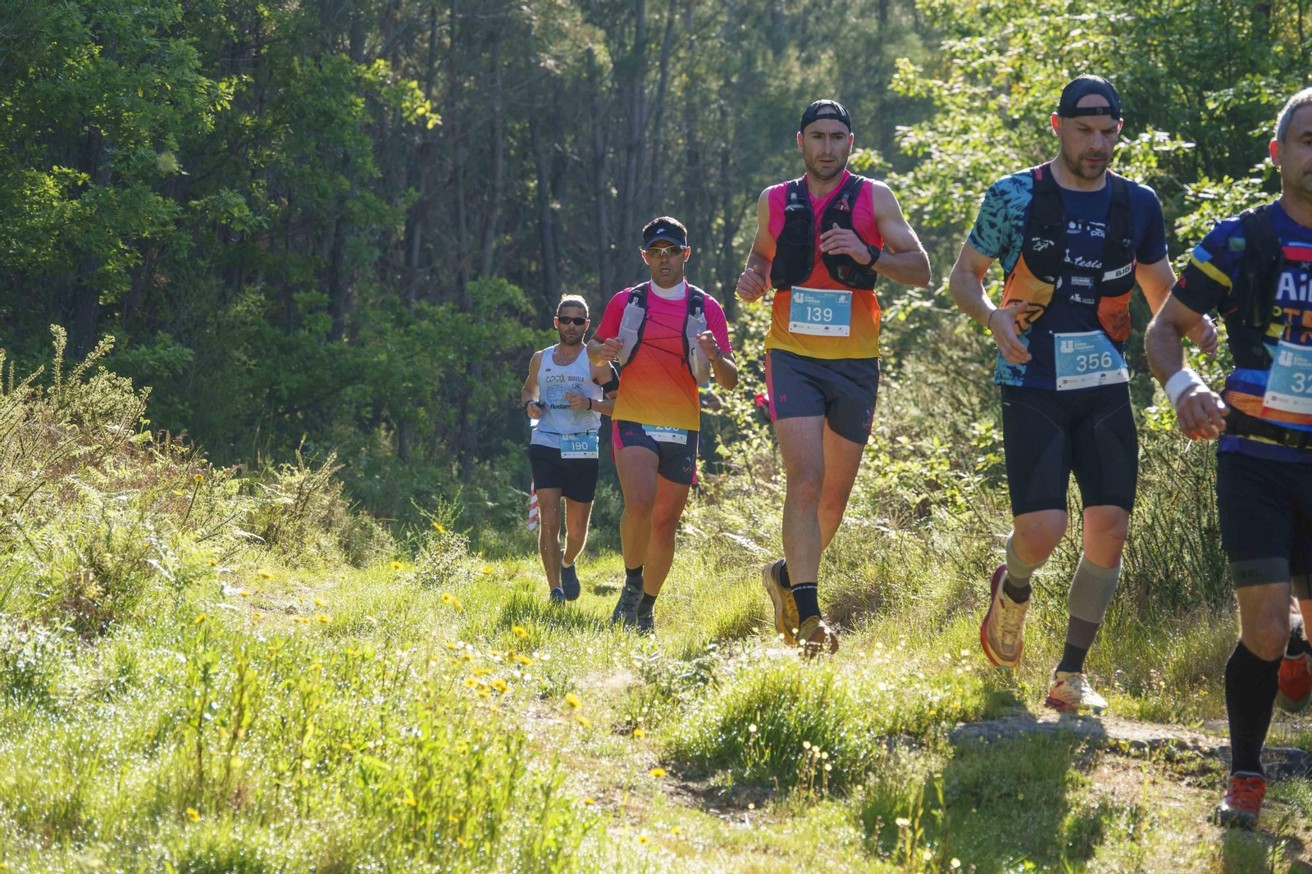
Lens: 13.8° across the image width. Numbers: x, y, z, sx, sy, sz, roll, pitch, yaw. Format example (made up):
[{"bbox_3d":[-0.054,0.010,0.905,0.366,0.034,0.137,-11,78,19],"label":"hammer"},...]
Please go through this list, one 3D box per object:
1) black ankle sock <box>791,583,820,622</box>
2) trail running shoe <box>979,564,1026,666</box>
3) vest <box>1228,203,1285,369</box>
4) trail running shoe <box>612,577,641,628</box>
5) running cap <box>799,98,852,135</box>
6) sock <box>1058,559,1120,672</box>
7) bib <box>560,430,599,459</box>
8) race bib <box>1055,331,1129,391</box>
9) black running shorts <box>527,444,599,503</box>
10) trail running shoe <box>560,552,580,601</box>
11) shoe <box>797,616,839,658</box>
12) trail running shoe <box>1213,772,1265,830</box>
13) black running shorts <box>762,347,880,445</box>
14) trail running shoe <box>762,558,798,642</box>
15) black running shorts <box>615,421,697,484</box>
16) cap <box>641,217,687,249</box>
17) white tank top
[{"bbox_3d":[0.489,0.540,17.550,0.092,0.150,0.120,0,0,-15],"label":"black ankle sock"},{"bbox_3d":[0.956,0.488,14.870,0.105,0.295,0.110,11,-11,-25],"label":"trail running shoe"},{"bbox_3d":[1.457,-0.334,12.120,0.350,0.390,0.270,0,6,-8],"label":"vest"},{"bbox_3d":[-0.119,0.676,22.100,0.110,0.130,0.285,2,20,6],"label":"trail running shoe"},{"bbox_3d":[0.555,-1.036,17.700,0.170,0.130,0.250,0,-6,-2],"label":"running cap"},{"bbox_3d":[1.137,0.468,14.250,0.120,0.325,0.130,14,5,-17],"label":"sock"},{"bbox_3d":[-0.392,0.045,28.050,0.193,0.146,0.030,0,0,-10],"label":"bib"},{"bbox_3d":[1.143,-0.199,14.220,0.200,0.152,0.035,-6,0,-14],"label":"race bib"},{"bbox_3d":[-0.492,0.163,28.800,0.370,0.375,0.280,0,0,-5],"label":"black running shorts"},{"bbox_3d":[-0.472,0.762,29.600,0.100,0.280,0.105,-6,-18,-5],"label":"trail running shoe"},{"bbox_3d":[0.503,0.617,16.900,0.110,0.120,0.285,-5,-12,-13],"label":"shoe"},{"bbox_3d":[1.342,0.835,12.500,0.110,0.125,0.285,0,0,10],"label":"trail running shoe"},{"bbox_3d":[0.538,-0.159,17.600,0.355,0.360,0.290,0,0,-8],"label":"black running shorts"},{"bbox_3d":[0.454,0.557,18.000,0.105,0.295,0.115,0,-25,-38],"label":"trail running shoe"},{"bbox_3d":[-0.002,0.025,22.200,0.335,0.355,0.290,0,0,-6],"label":"black running shorts"},{"bbox_3d":[0.035,-0.828,22.100,0.185,0.125,0.255,0,6,2],"label":"cap"},{"bbox_3d":[-0.463,-0.207,28.150,0.370,0.545,0.260,1,3,-6],"label":"white tank top"}]

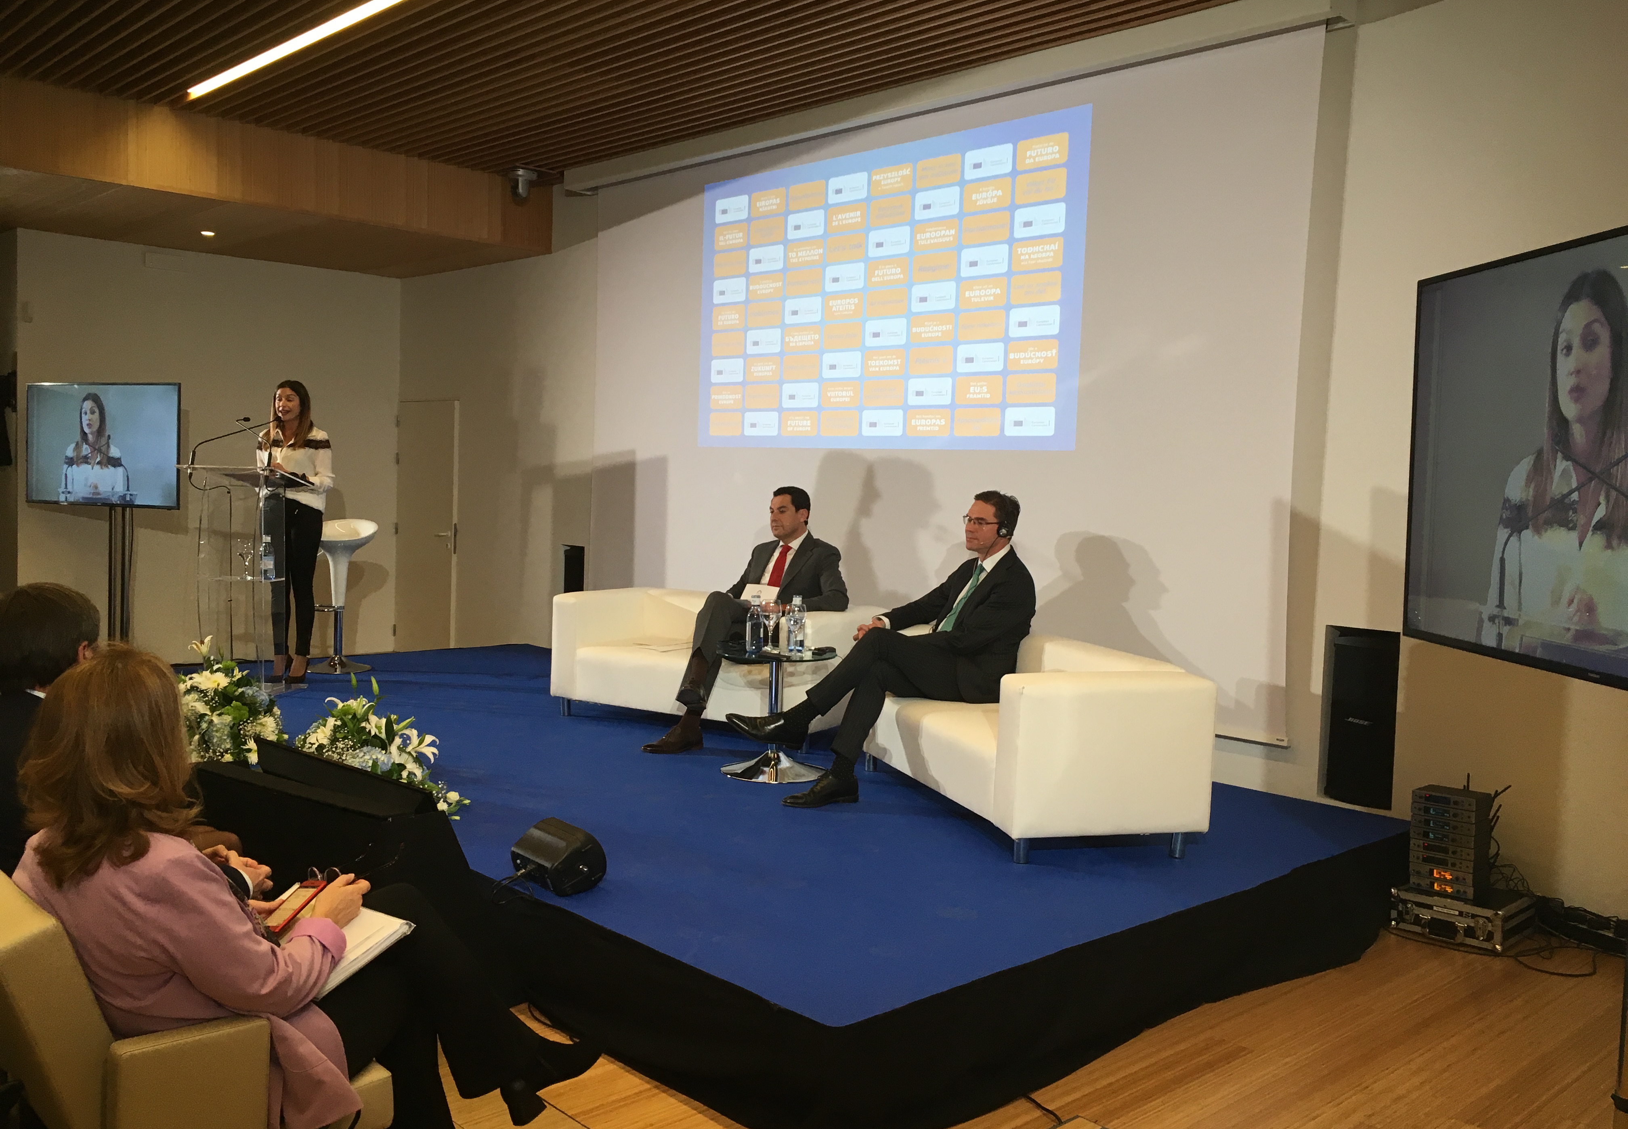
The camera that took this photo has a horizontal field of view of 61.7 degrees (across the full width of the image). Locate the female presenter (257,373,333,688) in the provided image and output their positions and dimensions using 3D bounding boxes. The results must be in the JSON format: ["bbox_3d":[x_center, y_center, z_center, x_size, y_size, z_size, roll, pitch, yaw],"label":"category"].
[{"bbox_3d":[-2.926,-0.183,7.667,0.440,1.676,0.350,4,4,34],"label":"female presenter"}]

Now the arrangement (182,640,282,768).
[{"bbox_3d":[-2.449,0.551,5.702,0.440,0.510,0.520,-2,5,-44],"label":"arrangement"}]

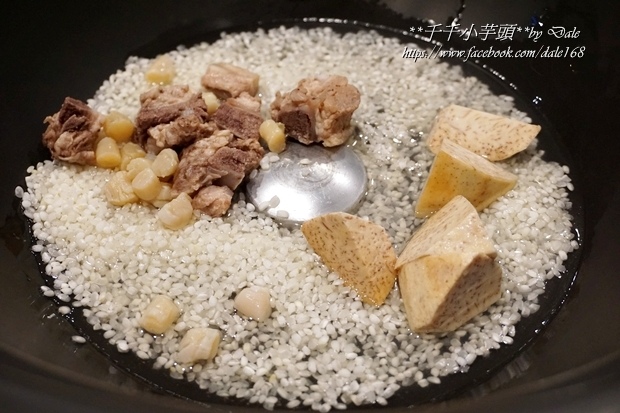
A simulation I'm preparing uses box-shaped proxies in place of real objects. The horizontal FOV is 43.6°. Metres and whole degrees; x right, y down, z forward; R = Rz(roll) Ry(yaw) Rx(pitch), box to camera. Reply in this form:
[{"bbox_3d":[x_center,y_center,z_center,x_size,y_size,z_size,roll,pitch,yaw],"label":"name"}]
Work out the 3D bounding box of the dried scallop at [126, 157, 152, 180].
[{"bbox_3d":[-0.096,-0.021,0.434,0.015,0.013,0.014,-1,46,1],"label":"dried scallop"}]

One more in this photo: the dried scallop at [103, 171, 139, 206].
[{"bbox_3d":[-0.105,-0.010,0.428,0.018,0.014,0.015,-1,46,1],"label":"dried scallop"}]

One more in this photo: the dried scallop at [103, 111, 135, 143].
[{"bbox_3d":[-0.114,-0.047,0.461,0.017,0.015,0.015,-1,55,1],"label":"dried scallop"}]

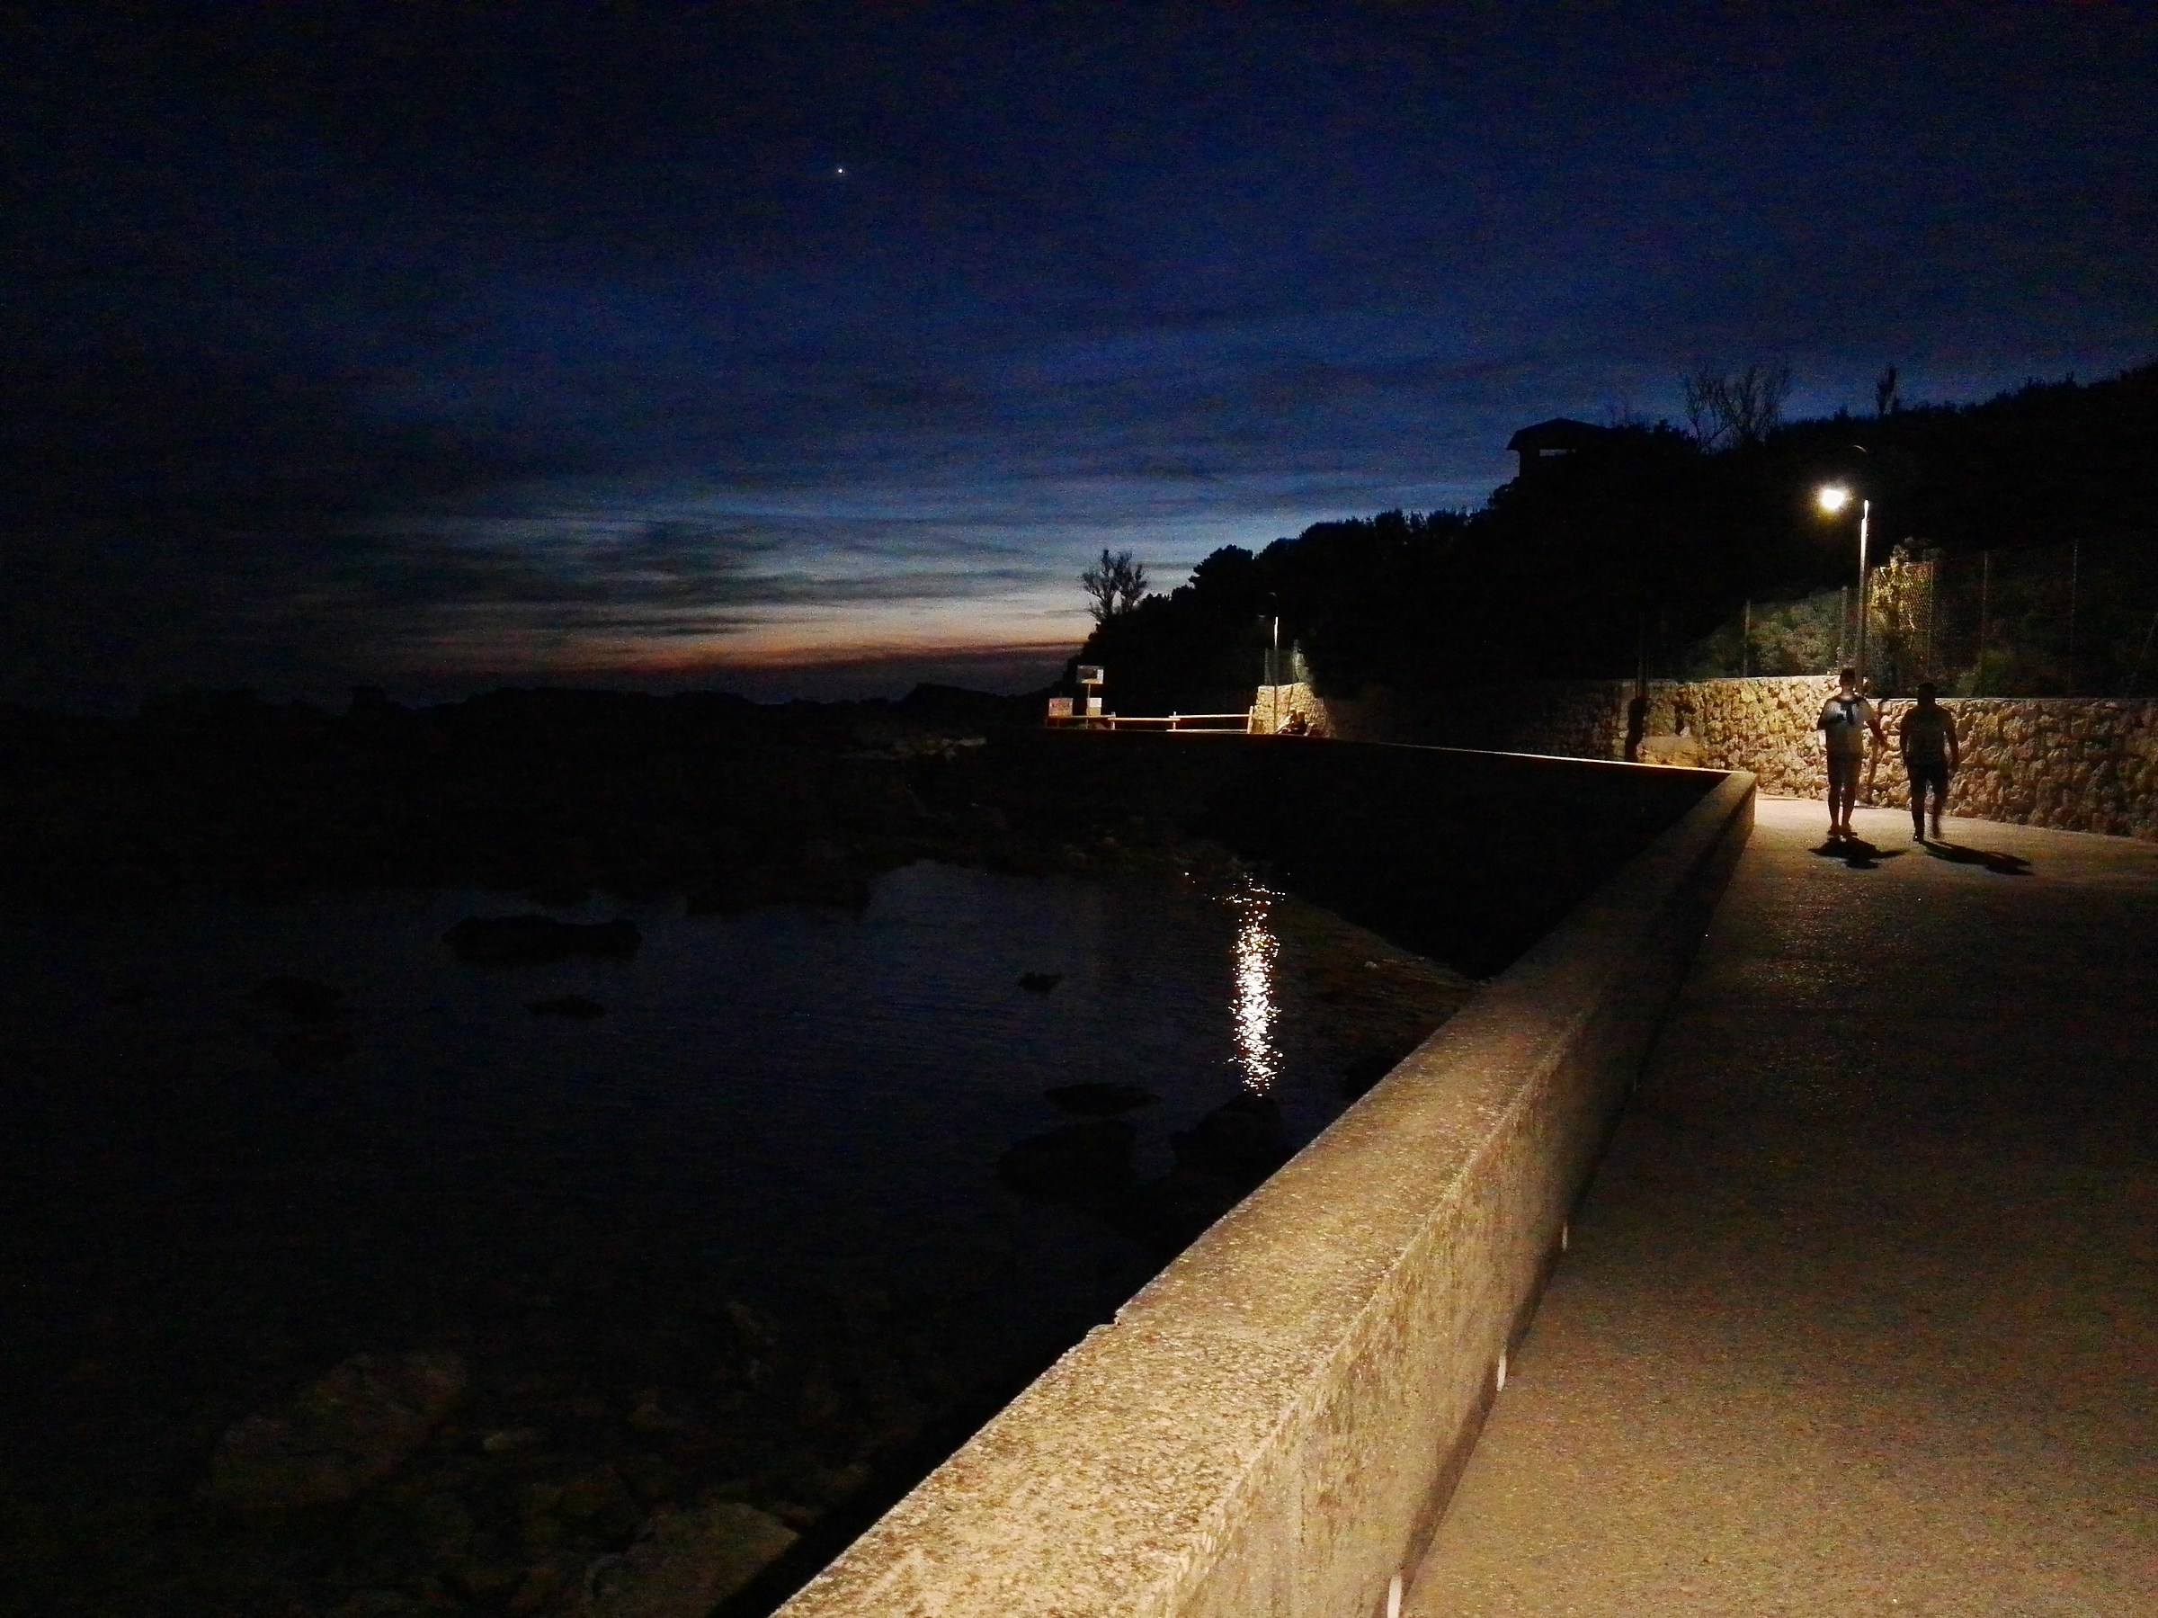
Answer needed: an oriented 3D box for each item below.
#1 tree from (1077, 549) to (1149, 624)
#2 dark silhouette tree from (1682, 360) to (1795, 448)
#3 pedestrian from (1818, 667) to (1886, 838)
[{"bbox_3d":[1.623,-10.164,80.000,3.100,3.500,2.800,0,4,0],"label":"tree"},{"bbox_3d":[20.778,-12.754,55.000,3.500,2.900,3.000,2,4,17],"label":"dark silhouette tree"},{"bbox_3d":[8.338,-0.617,18.832,0.690,1.795,0.480,2,4,23],"label":"pedestrian"}]

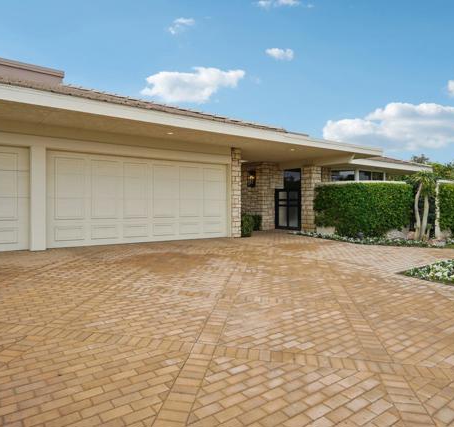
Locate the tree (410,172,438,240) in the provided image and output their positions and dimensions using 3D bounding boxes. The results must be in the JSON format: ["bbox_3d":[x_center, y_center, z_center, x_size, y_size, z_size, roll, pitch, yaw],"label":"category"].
[{"bbox_3d":[6.460,-0.210,11.100,0.900,2.270,0.880,0,1,30],"label":"tree"}]

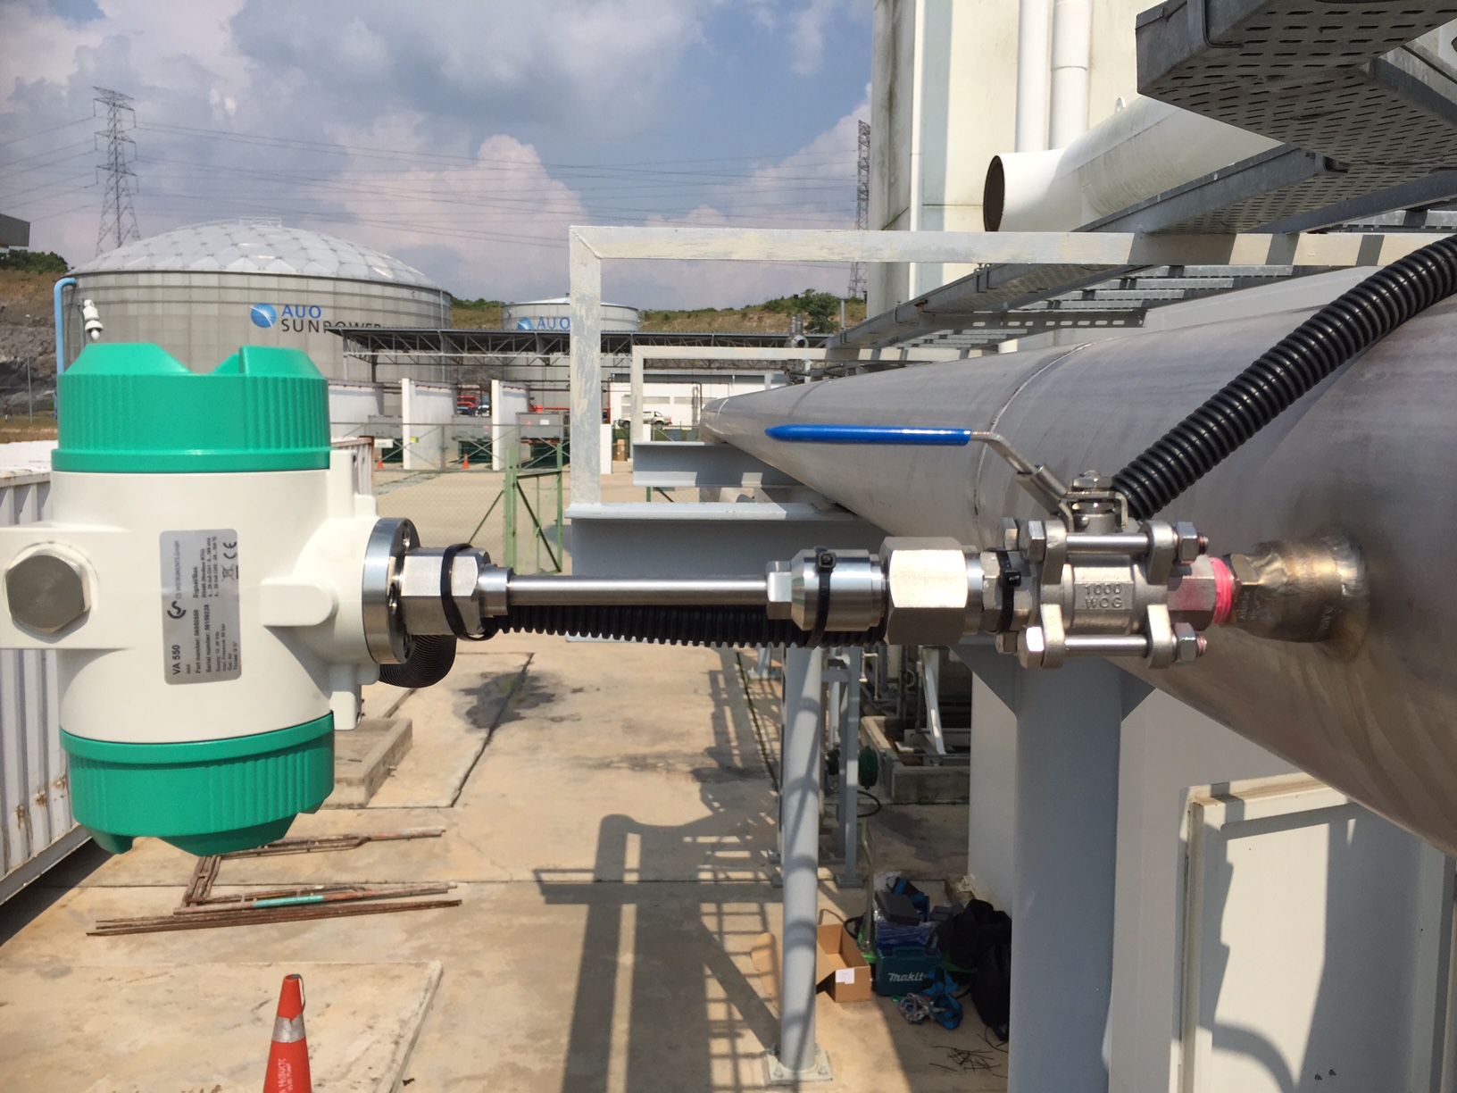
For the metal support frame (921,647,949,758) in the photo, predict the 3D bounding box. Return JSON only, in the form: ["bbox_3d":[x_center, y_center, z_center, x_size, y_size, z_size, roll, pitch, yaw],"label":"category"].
[{"bbox_3d":[1.734,1.256,10.222,0.150,0.870,0.500,0,7,-3],"label":"metal support frame"}]

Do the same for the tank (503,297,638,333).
[{"bbox_3d":[-18.339,-21.203,142.231,15.500,15.450,15.500,0,7,-7],"label":"tank"}]

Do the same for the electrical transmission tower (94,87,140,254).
[{"bbox_3d":[-119.388,-66.791,239.083,9.200,43.385,10.600,2,7,14],"label":"electrical transmission tower"}]

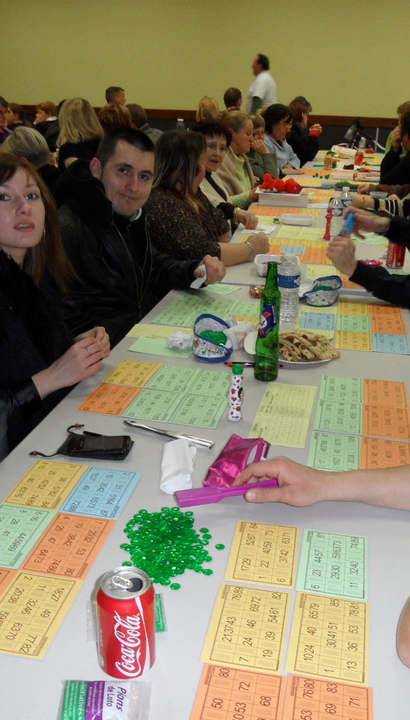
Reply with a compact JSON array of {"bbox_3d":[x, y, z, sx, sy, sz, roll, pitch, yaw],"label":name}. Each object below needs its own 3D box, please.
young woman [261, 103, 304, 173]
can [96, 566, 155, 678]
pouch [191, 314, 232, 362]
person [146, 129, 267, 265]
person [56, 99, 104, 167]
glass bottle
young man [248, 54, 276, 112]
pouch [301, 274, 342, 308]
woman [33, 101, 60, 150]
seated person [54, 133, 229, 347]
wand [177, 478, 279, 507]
[{"bbox_3d":[0.666,-1.279,5.092,0.750,1.260,0.500,11,25,27],"label":"young woman"},{"bbox_3d":[-0.090,0.305,0.772,0.066,0.116,0.066,-4,22,-8],"label":"can"},{"bbox_3d":[0.023,-0.059,1.678,0.100,0.090,0.085,6,23,13],"label":"pouch"},{"bbox_3d":[0.076,-0.289,2.695,0.750,1.208,0.500,3,23,6],"label":"person"},{"bbox_3d":[-0.836,-1.027,4.419,0.480,1.321,0.750,-15,26,-31],"label":"person"},{"bbox_3d":[0.146,-0.082,1.500,0.058,0.264,0.058,1,23,0],"label":"glass bottle"},{"bbox_3d":[0.668,-2.813,8.142,0.340,1.691,0.520,3,23,5],"label":"young man"},{"bbox_3d":[0.367,-0.220,2.087,0.112,0.072,0.090,2,23,3],"label":"pouch"},{"bbox_3d":[-1.834,-2.229,7.476,0.750,1.256,0.500,3,22,8],"label":"woman"},{"bbox_3d":[-0.145,-0.055,2.095,0.780,1.262,0.520,18,29,38],"label":"seated person"},{"bbox_3d":[0.037,0.213,1.069,0.172,0.016,0.028,-8,23,-18],"label":"wand"}]

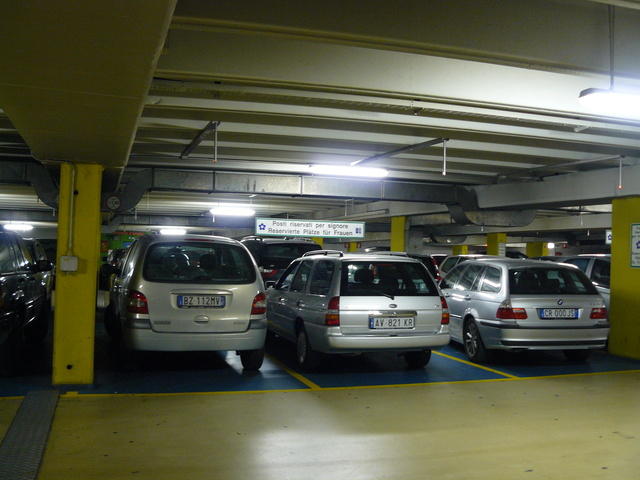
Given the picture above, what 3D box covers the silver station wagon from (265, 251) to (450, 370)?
[{"bbox_3d":[0.190,0.886,9.411,1.710,1.460,4.300,2,-1,-17],"label":"silver station wagon"}]

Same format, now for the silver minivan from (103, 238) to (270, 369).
[{"bbox_3d":[-1.967,0.738,9.065,1.730,1.630,4.170,2,-1,-20],"label":"silver minivan"}]

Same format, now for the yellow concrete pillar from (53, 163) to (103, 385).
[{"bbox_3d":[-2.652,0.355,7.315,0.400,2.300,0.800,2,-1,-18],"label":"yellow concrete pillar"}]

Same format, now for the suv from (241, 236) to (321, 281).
[{"bbox_3d":[-1.163,0.823,15.030,1.860,1.710,4.600,2,-1,-18],"label":"suv"}]

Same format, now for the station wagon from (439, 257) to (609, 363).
[{"bbox_3d":[2.612,0.988,10.524,1.750,1.420,4.480,2,-1,-11],"label":"station wagon"}]

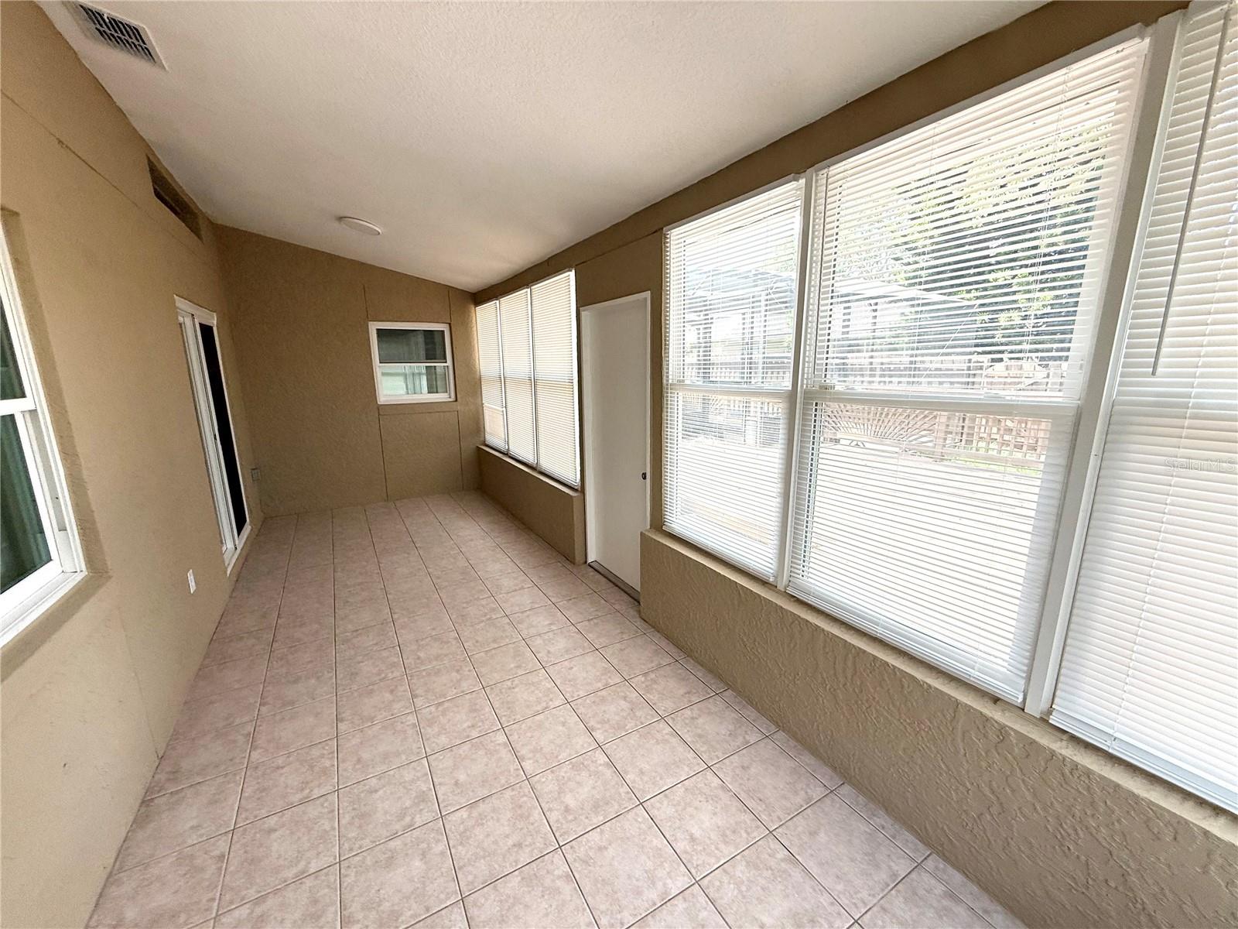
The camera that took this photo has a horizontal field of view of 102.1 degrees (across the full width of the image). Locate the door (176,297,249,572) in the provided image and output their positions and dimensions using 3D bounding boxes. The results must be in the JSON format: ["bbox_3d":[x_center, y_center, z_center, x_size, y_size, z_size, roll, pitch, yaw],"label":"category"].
[{"bbox_3d":[-3.405,-0.296,4.252,0.100,2.045,1.453,-8,14,-29],"label":"door"}]

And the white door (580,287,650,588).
[{"bbox_3d":[-0.029,-0.109,3.598,0.080,2.038,0.929,-8,14,-29],"label":"white door"}]

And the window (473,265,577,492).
[{"bbox_3d":[-1.034,-0.875,5.181,0.080,1.724,2.941,-8,14,-29],"label":"window"}]

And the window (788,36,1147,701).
[{"bbox_3d":[0.976,-0.202,1.722,0.050,1.744,0.919,-8,14,-29],"label":"window"}]

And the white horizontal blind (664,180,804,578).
[{"bbox_3d":[0.492,-0.369,2.550,0.050,1.744,0.919,-8,14,-29],"label":"white horizontal blind"}]

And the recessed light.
[{"bbox_3d":[-2.110,-1.942,4.089,0.317,0.050,0.317,6,7,-31],"label":"recessed light"}]

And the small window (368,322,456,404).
[{"bbox_3d":[-2.453,-1.216,6.024,0.899,0.950,0.080,-8,14,-29],"label":"small window"}]

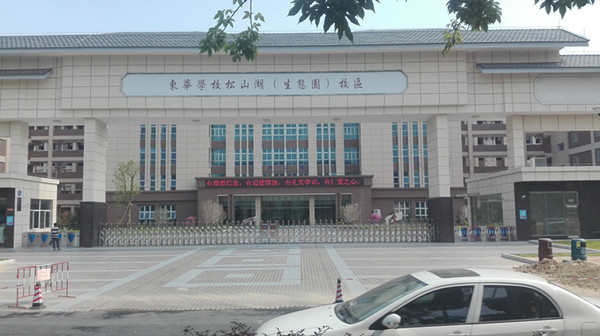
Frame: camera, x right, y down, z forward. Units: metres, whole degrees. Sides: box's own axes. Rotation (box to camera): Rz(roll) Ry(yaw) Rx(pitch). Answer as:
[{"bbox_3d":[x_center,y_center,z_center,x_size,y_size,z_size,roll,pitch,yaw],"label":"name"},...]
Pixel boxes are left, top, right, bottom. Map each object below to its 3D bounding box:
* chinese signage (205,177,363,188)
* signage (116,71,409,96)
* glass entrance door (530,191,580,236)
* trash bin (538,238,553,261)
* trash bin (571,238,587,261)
[{"bbox_3d":[-2.054,1.961,57.041,21.099,1.290,0.250,-1,-5,0],"label":"chinese signage"},{"bbox_3d":[-2.291,-5.417,27.852,18.568,1.582,0.120,-1,-5,0],"label":"signage"},{"bbox_3d":[16.783,3.045,28.186,3.212,2.958,0.120,-1,-5,0],"label":"glass entrance door"},{"bbox_3d":[10.692,3.527,18.676,0.480,0.950,0.400,2,-5,-30],"label":"trash bin"},{"bbox_3d":[12.031,3.503,18.564,0.480,0.950,0.400,0,-5,-3],"label":"trash bin"}]

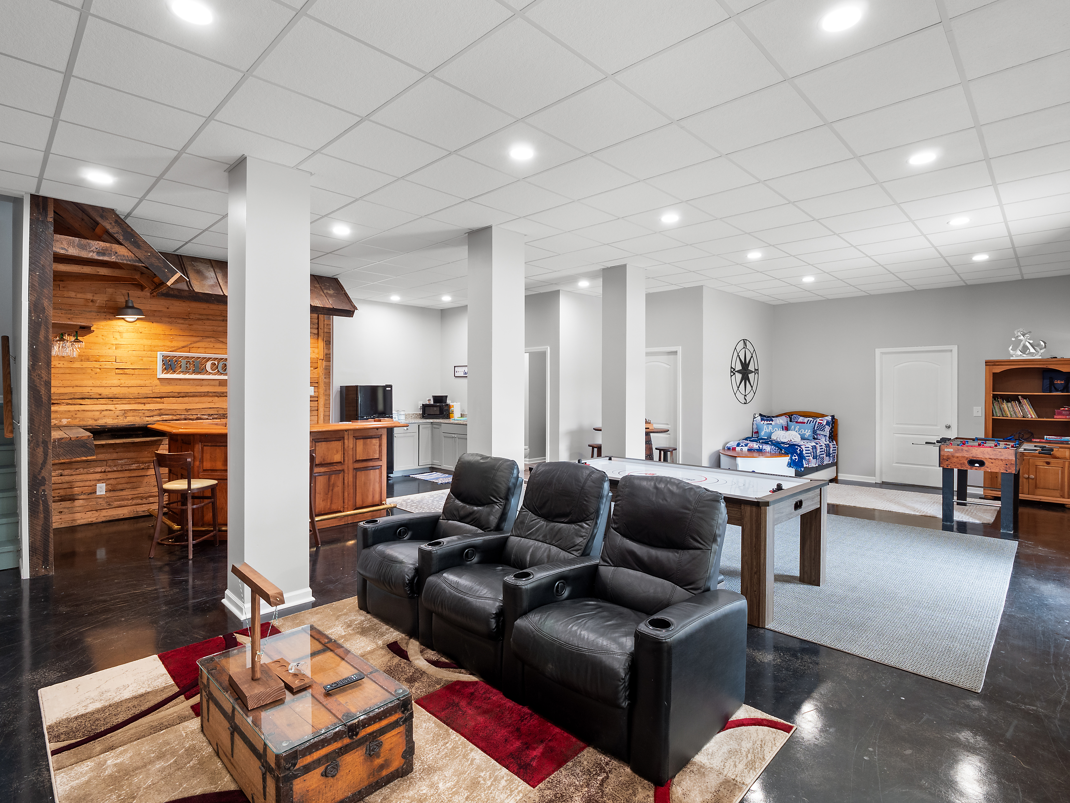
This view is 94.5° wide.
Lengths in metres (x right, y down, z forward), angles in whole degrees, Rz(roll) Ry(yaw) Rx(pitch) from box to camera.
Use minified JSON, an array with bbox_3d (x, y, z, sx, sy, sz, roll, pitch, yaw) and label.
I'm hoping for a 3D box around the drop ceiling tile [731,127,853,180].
[{"bbox_3d":[1.672,-1.615,3.236,0.594,0.025,0.592,1,2,44],"label":"drop ceiling tile"}]

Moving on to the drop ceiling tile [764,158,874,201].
[{"bbox_3d":[2.132,-1.641,3.692,0.590,0.020,0.590,1,1,44],"label":"drop ceiling tile"}]

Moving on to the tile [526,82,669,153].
[{"bbox_3d":[0.365,-1.638,2.875,0.605,0.030,0.605,1,1,44],"label":"tile"}]

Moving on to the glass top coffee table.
[{"bbox_3d":[-1.021,1.333,2.132,0.888,0.324,0.521,2,2,45],"label":"glass top coffee table"}]

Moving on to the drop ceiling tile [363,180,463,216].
[{"bbox_3d":[-1.003,-1.669,4.080,0.605,0.030,0.605,1,1,44],"label":"drop ceiling tile"}]

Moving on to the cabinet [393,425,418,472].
[{"bbox_3d":[-2.458,0.838,8.862,0.602,0.899,0.481,2,2,45],"label":"cabinet"}]

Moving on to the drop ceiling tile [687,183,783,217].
[{"bbox_3d":[1.681,-1.669,4.106,0.605,0.030,0.605,1,1,44],"label":"drop ceiling tile"}]

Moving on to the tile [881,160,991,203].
[{"bbox_3d":[3.022,-1.641,3.711,0.590,0.020,0.590,1,1,44],"label":"tile"}]

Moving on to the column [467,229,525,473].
[{"bbox_3d":[-0.392,-0.148,5.062,0.391,3.106,0.441,2,2,45],"label":"column"}]

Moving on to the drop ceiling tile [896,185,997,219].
[{"bbox_3d":[3.459,-1.650,4.121,0.590,0.020,0.590,1,1,44],"label":"drop ceiling tile"}]

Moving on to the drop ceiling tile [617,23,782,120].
[{"bbox_3d":[0.810,-1.596,2.425,0.594,0.025,0.592,1,2,44],"label":"drop ceiling tile"}]

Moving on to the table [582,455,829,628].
[{"bbox_3d":[1.094,0.989,4.089,2.031,0.796,1.106,1,2,43],"label":"table"}]

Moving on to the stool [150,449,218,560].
[{"bbox_3d":[-3.273,0.934,4.632,0.439,0.952,0.450,0,1,2],"label":"stool"}]

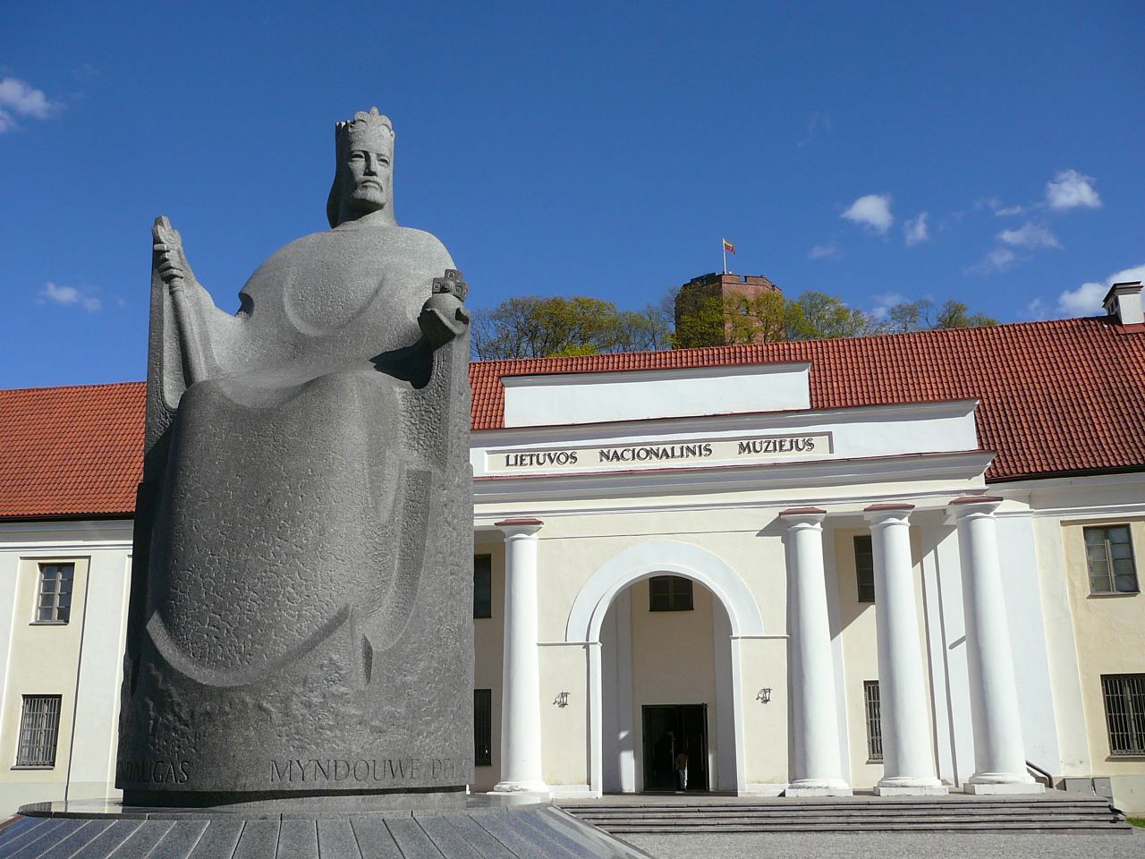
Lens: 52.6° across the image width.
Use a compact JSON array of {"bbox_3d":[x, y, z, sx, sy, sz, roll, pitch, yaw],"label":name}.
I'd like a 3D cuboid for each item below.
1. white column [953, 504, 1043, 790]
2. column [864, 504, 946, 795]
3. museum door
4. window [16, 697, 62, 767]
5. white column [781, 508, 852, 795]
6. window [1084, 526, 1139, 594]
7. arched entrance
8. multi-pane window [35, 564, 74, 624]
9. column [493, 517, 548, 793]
[{"bbox_3d":[11.204,5.787,31.298,1.700,7.720,1.700,-3,-16,9],"label":"white column"},{"bbox_3d":[8.885,5.927,31.652,1.700,7.720,1.700,-3,-16,9],"label":"column"},{"bbox_3d":[3.128,9.629,35.034,1.980,2.520,0.200,-3,-16,9],"label":"museum door"},{"bbox_3d":[-17.401,9.854,37.847,1.380,2.288,0.250,-2,-16,5],"label":"window"},{"bbox_3d":[6.516,6.069,32.013,1.700,7.720,1.700,-3,-16,9],"label":"white column"},{"bbox_3d":[16.108,3.909,34.668,1.343,2.023,0.250,-4,-16,12],"label":"window"},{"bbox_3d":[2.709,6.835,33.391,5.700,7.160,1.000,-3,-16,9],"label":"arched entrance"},{"bbox_3d":[-17.445,5.536,39.062,1.289,2.039,0.250,-2,-16,5],"label":"multi-pane window"},{"bbox_3d":[-1.457,6.549,33.229,1.700,7.720,1.700,-3,-16,9],"label":"column"}]

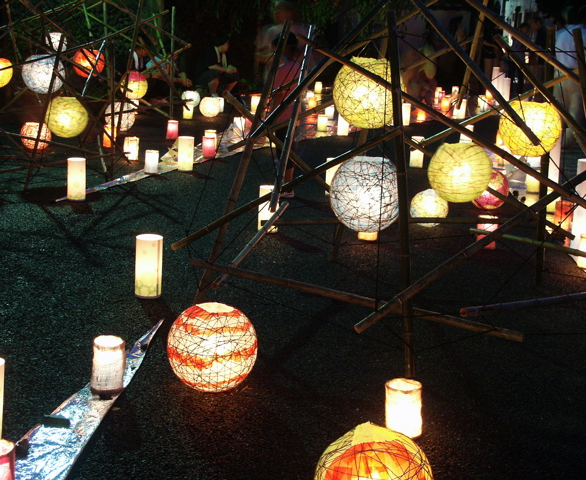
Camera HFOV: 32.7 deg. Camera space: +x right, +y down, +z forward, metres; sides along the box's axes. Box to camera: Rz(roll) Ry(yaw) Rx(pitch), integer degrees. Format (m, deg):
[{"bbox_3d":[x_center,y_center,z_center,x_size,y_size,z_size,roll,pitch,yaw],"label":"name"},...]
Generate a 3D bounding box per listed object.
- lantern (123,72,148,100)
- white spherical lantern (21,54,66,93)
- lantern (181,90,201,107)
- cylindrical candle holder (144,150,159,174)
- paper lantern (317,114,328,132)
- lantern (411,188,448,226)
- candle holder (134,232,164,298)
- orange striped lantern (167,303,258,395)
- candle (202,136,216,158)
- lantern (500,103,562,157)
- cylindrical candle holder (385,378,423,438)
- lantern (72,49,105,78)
[{"bbox_3d":[-1.658,-1.613,10.454,0.290,0.284,0.290,0,13,-9],"label":"lantern"},{"bbox_3d":[-2.080,-1.386,8.351,0.372,0.346,0.372,-1,13,-14],"label":"white spherical lantern"},{"bbox_3d":[-1.448,-1.986,14.204,0.270,0.260,0.270,1,13,-6],"label":"lantern"},{"bbox_3d":[-1.232,-0.680,8.731,0.115,0.193,0.115,0,13,-8],"label":"cylindrical candle holder"},{"bbox_3d":[0.364,-1.418,12.151,0.122,0.200,0.122,2,13,1],"label":"paper lantern"},{"bbox_3d":[0.946,-0.217,6.904,0.267,0.262,0.267,4,13,8],"label":"lantern"},{"bbox_3d":[-0.713,0.131,4.952,0.132,0.297,0.132,4,13,0],"label":"candle holder"},{"bbox_3d":[-0.298,0.401,3.716,0.335,0.325,0.335,4,13,0],"label":"orange striped lantern"},{"bbox_3d":[-0.811,-0.897,9.659,0.126,0.195,0.126,4,13,0],"label":"candle"},{"bbox_3d":[1.198,-0.558,5.032,0.315,0.280,0.315,4,13,0],"label":"lantern"},{"bbox_3d":[0.389,0.590,3.500,0.127,0.172,0.127,4,13,0],"label":"cylindrical candle holder"},{"bbox_3d":[-1.924,-1.668,9.436,0.310,0.280,0.310,4,13,0],"label":"lantern"}]

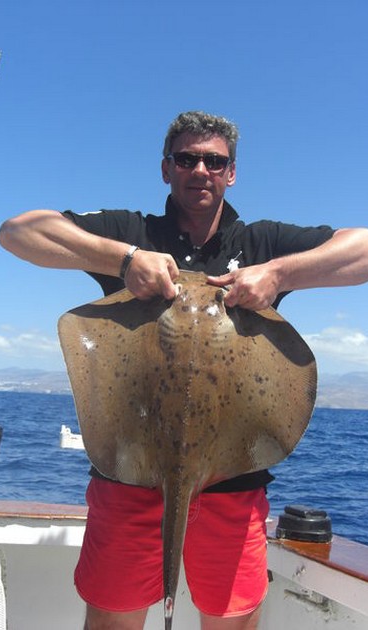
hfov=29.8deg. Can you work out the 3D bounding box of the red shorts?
[{"bbox_3d":[-0.022,0.499,1.641,0.460,0.370,0.290,3,-7,0],"label":"red shorts"}]

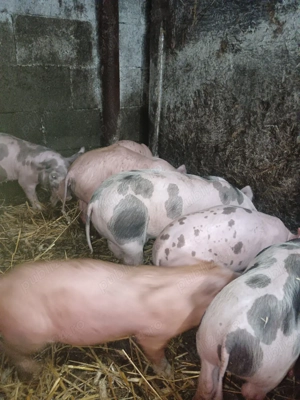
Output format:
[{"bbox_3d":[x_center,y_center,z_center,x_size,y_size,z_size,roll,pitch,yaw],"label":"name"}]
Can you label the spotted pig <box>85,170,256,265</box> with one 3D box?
[{"bbox_3d":[0.133,0.071,1.288,0.756,0.404,0.226,-7,26,-20],"label":"spotted pig"}]

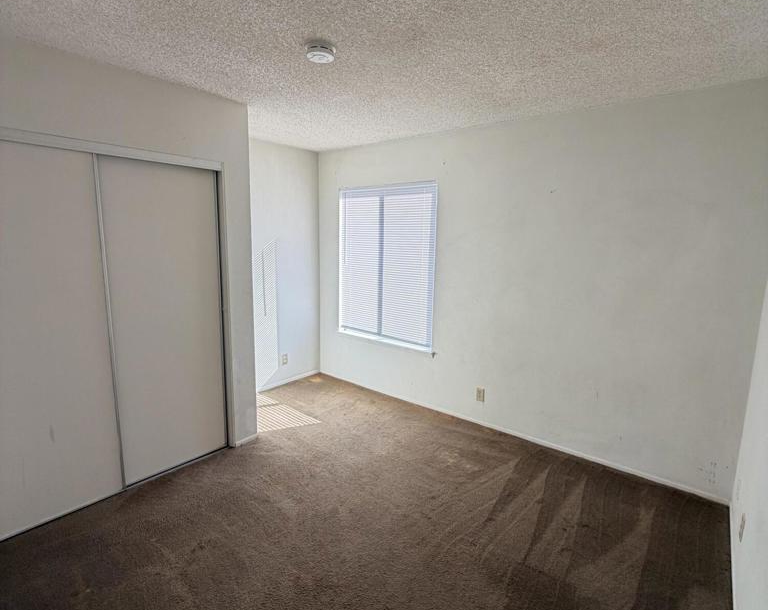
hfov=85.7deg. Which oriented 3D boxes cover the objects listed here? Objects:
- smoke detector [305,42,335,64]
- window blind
[{"bbox_3d":[-0.301,-1.198,1.976,0.140,0.040,0.140,1,10,0],"label":"smoke detector"},{"bbox_3d":[0.002,-0.393,4.051,1.160,1.460,0.050,9,12,38],"label":"window blind"}]

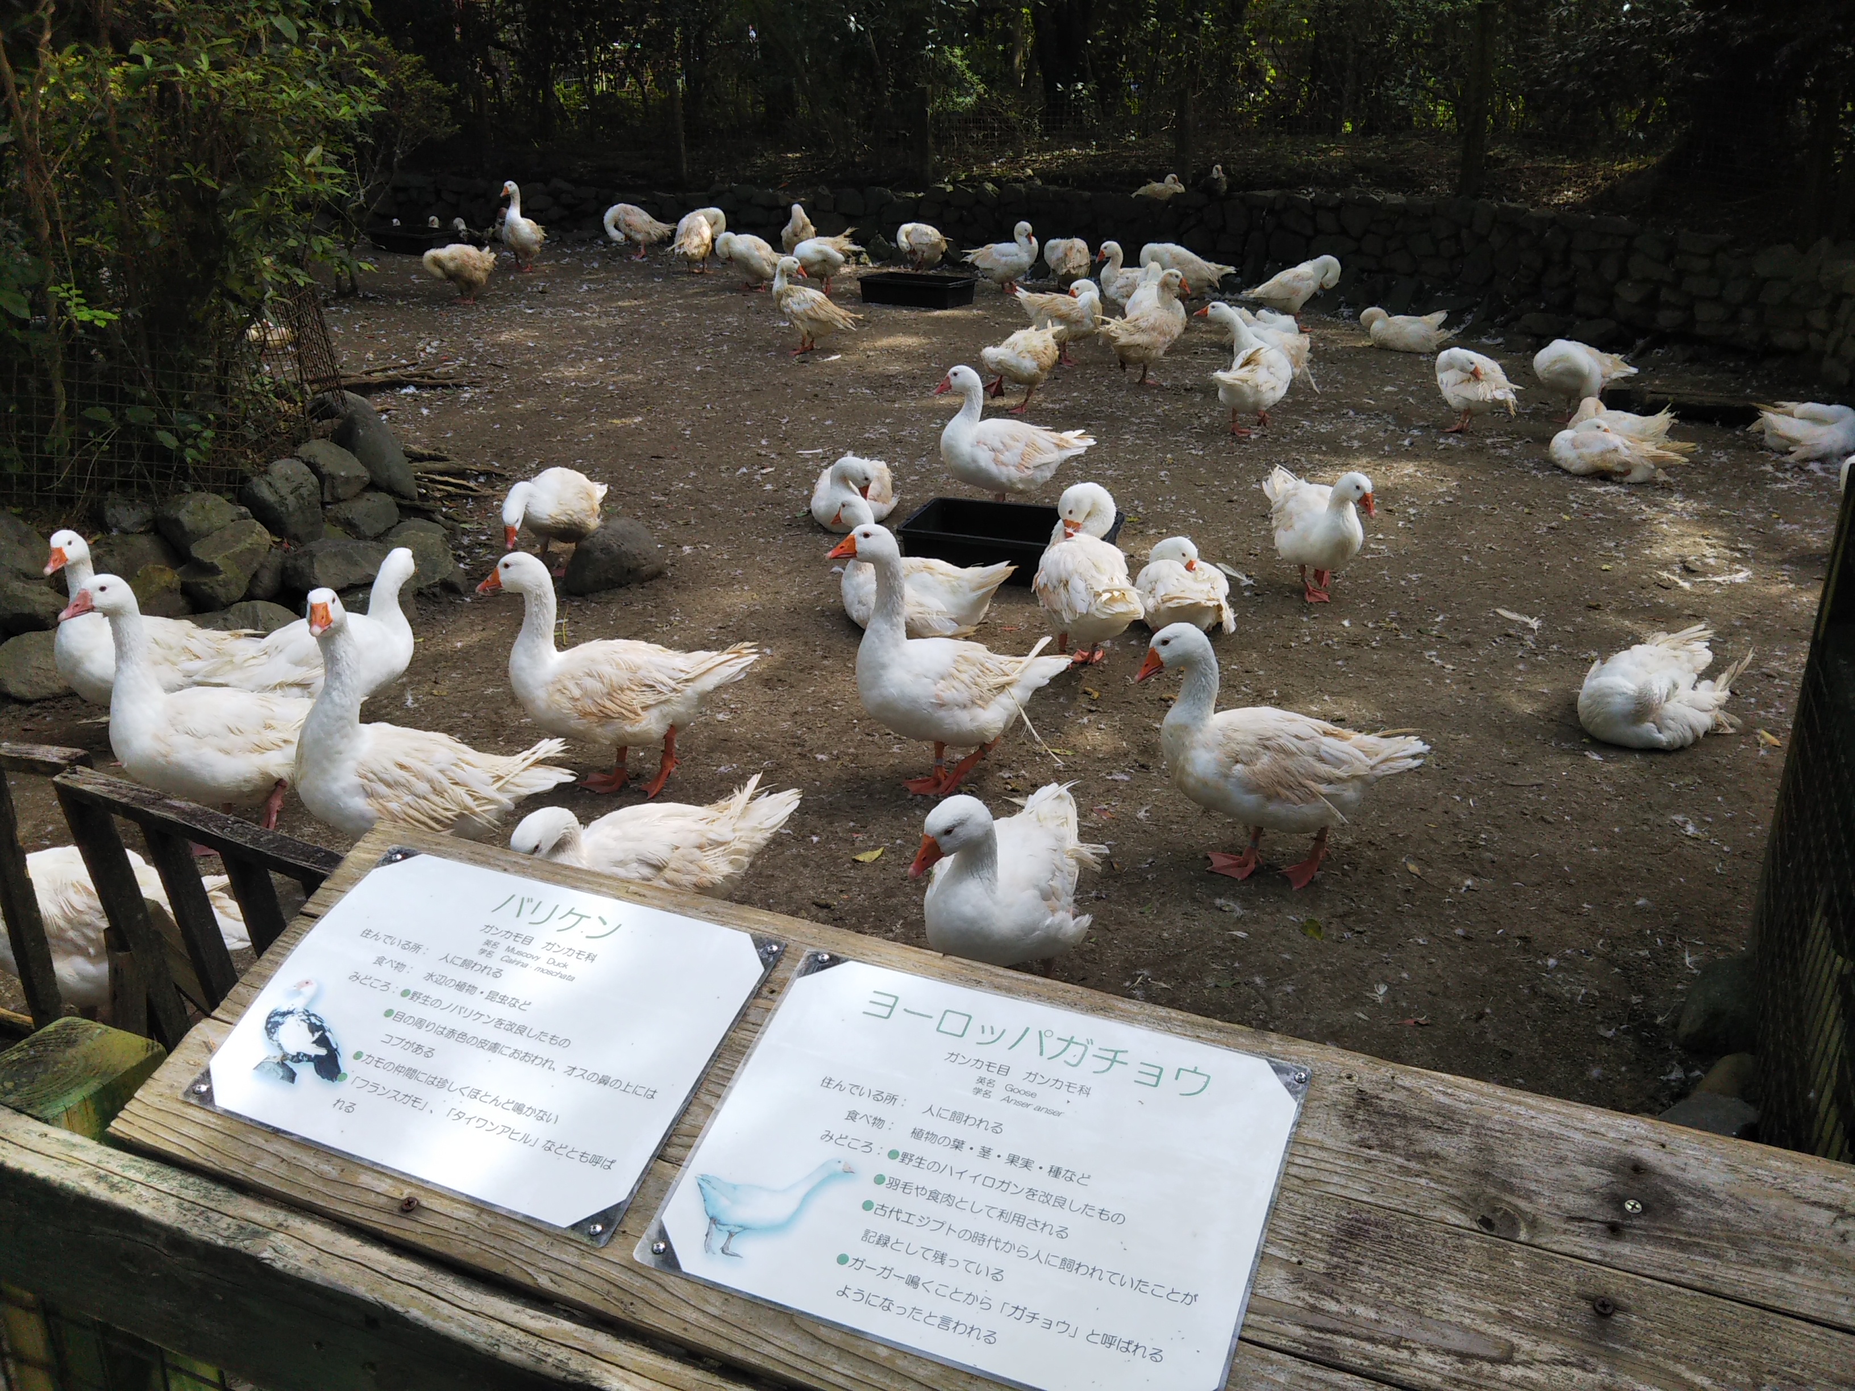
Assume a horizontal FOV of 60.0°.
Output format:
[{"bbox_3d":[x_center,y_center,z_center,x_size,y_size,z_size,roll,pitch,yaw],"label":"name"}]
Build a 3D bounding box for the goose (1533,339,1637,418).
[{"bbox_3d":[3.405,-1.648,8.312,0.550,0.430,0.270,-5,23,-16],"label":"goose"}]

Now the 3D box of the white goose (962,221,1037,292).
[{"bbox_3d":[0.570,-3.439,12.583,0.601,0.521,0.280,6,23,14],"label":"white goose"}]

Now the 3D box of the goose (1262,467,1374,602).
[{"bbox_3d":[1.304,-0.576,5.399,0.258,0.439,0.593,-8,24,-20],"label":"goose"}]

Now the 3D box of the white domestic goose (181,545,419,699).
[{"bbox_3d":[-1.627,-0.157,4.204,0.570,0.500,0.270,-7,23,-21],"label":"white domestic goose"}]

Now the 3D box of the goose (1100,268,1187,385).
[{"bbox_3d":[1.169,-2.016,8.709,0.570,0.580,0.270,-8,24,-20],"label":"goose"}]

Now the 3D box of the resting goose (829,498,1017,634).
[{"bbox_3d":[0.003,-0.415,4.942,0.580,0.410,0.280,-3,22,-9],"label":"resting goose"}]

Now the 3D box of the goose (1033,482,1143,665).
[{"bbox_3d":[0.478,-0.358,4.742,0.284,0.516,0.533,-11,25,-26],"label":"goose"}]

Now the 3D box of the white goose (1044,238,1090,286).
[{"bbox_3d":[1.052,-3.299,12.228,0.310,0.400,0.500,-7,24,-18],"label":"white goose"}]

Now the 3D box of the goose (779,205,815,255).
[{"bbox_3d":[-1.066,-3.811,13.328,0.280,0.530,0.500,-1,22,-6],"label":"goose"}]

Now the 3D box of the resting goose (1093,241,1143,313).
[{"bbox_3d":[1.507,-2.902,11.189,0.640,0.540,0.270,-1,22,-5],"label":"resting goose"}]

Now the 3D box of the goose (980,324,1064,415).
[{"bbox_3d":[0.462,-1.644,8.042,0.516,0.390,0.267,-15,27,-34],"label":"goose"}]

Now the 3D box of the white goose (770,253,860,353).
[{"bbox_3d":[-0.673,-2.373,9.784,0.624,0.548,0.260,12,25,25],"label":"white goose"}]

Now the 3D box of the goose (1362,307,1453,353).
[{"bbox_3d":[2.898,-2.225,9.703,0.559,0.258,0.267,4,23,8],"label":"goose"}]

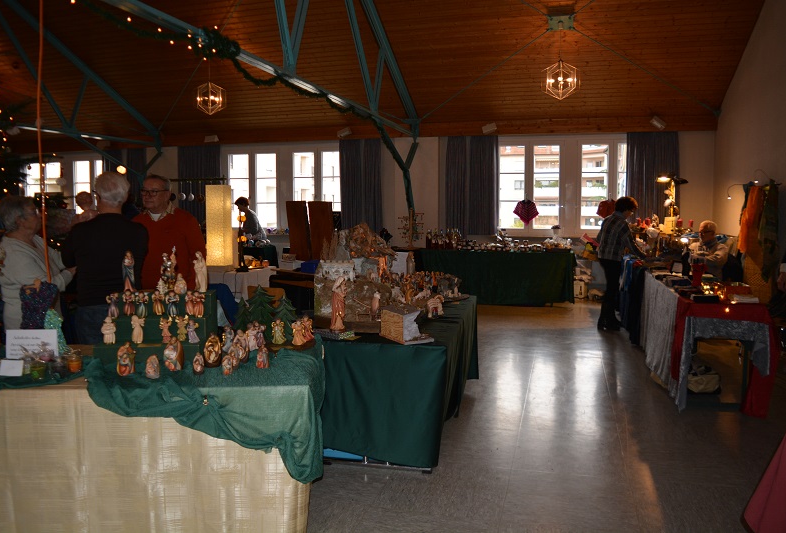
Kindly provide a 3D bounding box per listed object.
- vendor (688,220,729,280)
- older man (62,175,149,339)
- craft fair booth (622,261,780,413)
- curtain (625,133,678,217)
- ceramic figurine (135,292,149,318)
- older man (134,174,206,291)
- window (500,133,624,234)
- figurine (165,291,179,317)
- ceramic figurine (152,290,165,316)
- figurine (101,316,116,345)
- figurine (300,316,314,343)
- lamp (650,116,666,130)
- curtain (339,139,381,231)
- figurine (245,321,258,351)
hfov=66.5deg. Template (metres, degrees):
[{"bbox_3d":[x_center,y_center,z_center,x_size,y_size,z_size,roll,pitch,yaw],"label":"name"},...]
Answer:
[{"bbox_3d":[3.592,0.126,6.869,0.600,1.280,0.520,-5,8,-38],"label":"vendor"},{"bbox_3d":[-1.678,0.289,3.578,0.500,1.683,0.340,-2,6,-17],"label":"older man"},{"bbox_3d":[2.631,0.468,5.490,0.720,0.830,2.800,1,7,15],"label":"craft fair booth"},{"bbox_3d":[4.114,-1.310,9.563,0.800,1.660,0.180,1,7,15],"label":"curtain"},{"bbox_3d":[-1.221,0.182,2.918,0.053,0.123,0.043,-1,6,-9],"label":"ceramic figurine"},{"bbox_3d":[-1.557,0.209,4.202,0.540,1.694,0.360,3,7,24],"label":"older man"},{"bbox_3d":[2.758,-1.304,9.684,2.188,1.607,0.120,1,6,16],"label":"window"},{"bbox_3d":[-1.110,0.189,3.020,0.066,0.135,0.055,0,7,0],"label":"figurine"},{"bbox_3d":[-1.173,0.185,3.000,0.063,0.125,0.055,-1,5,-13],"label":"ceramic figurine"},{"bbox_3d":[-1.375,0.311,2.900,0.070,0.128,0.060,-1,5,-11],"label":"figurine"},{"bbox_3d":[-0.459,0.334,3.180,0.069,0.133,0.065,-1,5,-6],"label":"figurine"},{"bbox_3d":[4.586,-2.479,10.400,0.240,0.170,0.160,1,5,14],"label":"lamp"},{"bbox_3d":[-0.624,-1.531,11.700,0.850,1.900,0.160,1,5,14],"label":"curtain"},{"bbox_3d":[-0.712,0.354,3.030,0.061,0.136,0.060,-1,5,-6],"label":"figurine"}]

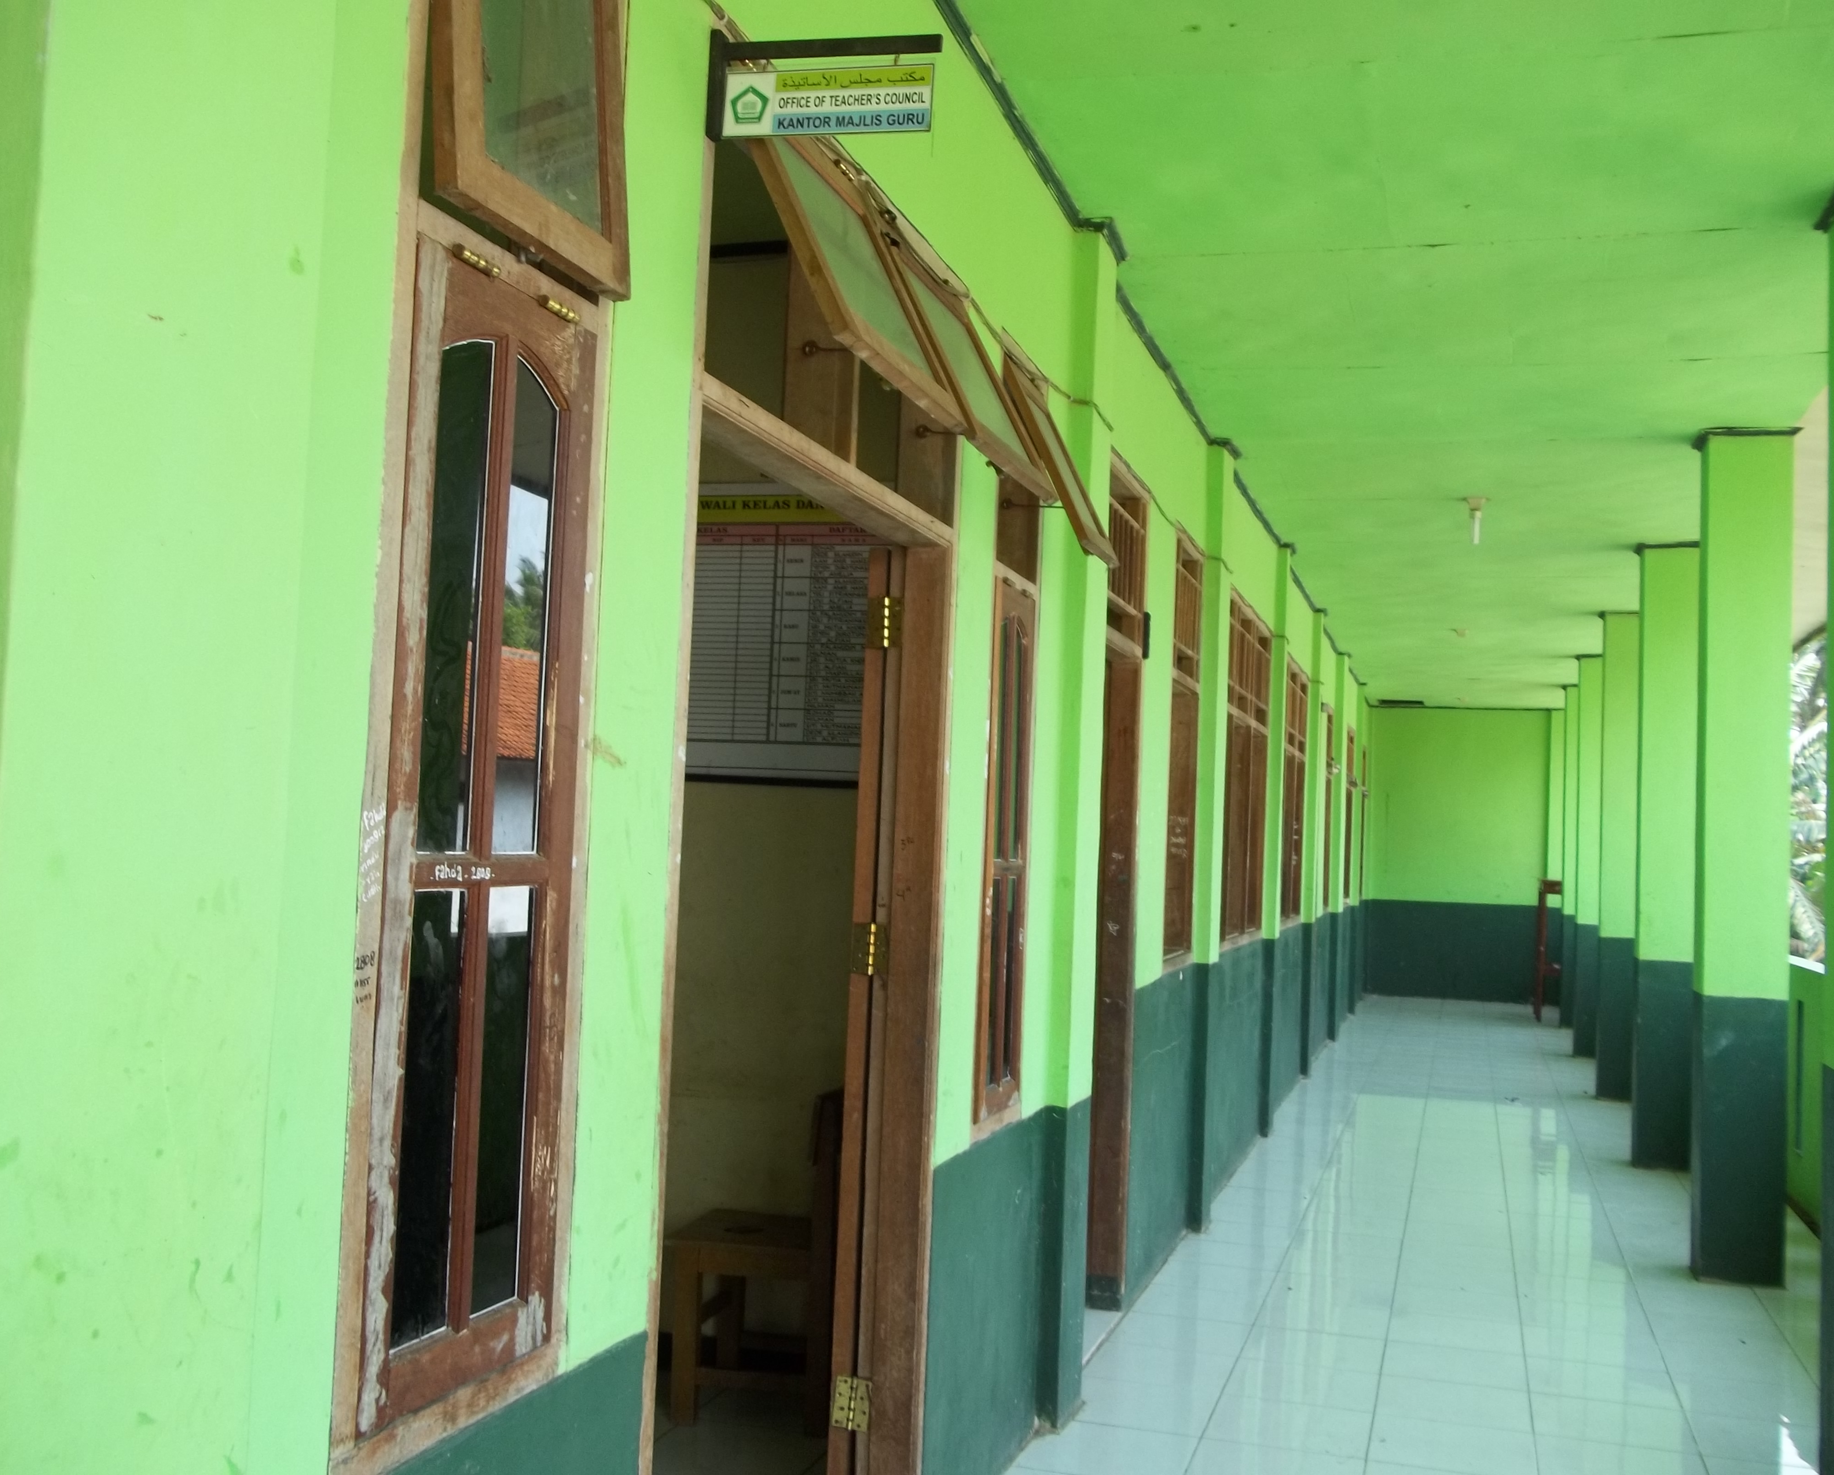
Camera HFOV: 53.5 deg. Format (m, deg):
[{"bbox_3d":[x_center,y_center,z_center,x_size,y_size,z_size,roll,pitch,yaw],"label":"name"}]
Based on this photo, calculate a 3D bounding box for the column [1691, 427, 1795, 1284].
[{"bbox_3d":[3.028,0.415,6.680,0.285,3.090,0.275,1,-3,17],"label":"column"}]

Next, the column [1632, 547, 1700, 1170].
[{"bbox_3d":[3.767,0.578,9.122,0.285,3.090,0.275,1,-3,17],"label":"column"}]

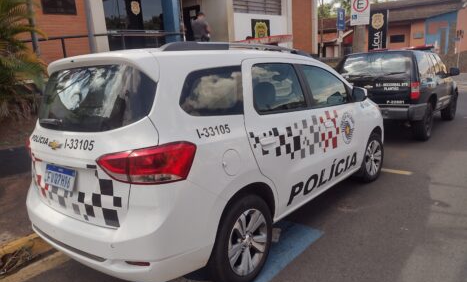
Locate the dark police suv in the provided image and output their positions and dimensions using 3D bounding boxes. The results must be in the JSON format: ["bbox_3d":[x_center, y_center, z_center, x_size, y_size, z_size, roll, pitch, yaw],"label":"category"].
[{"bbox_3d":[3.816,-1.168,8.249,1.800,1.750,4.650,5,14,38],"label":"dark police suv"}]

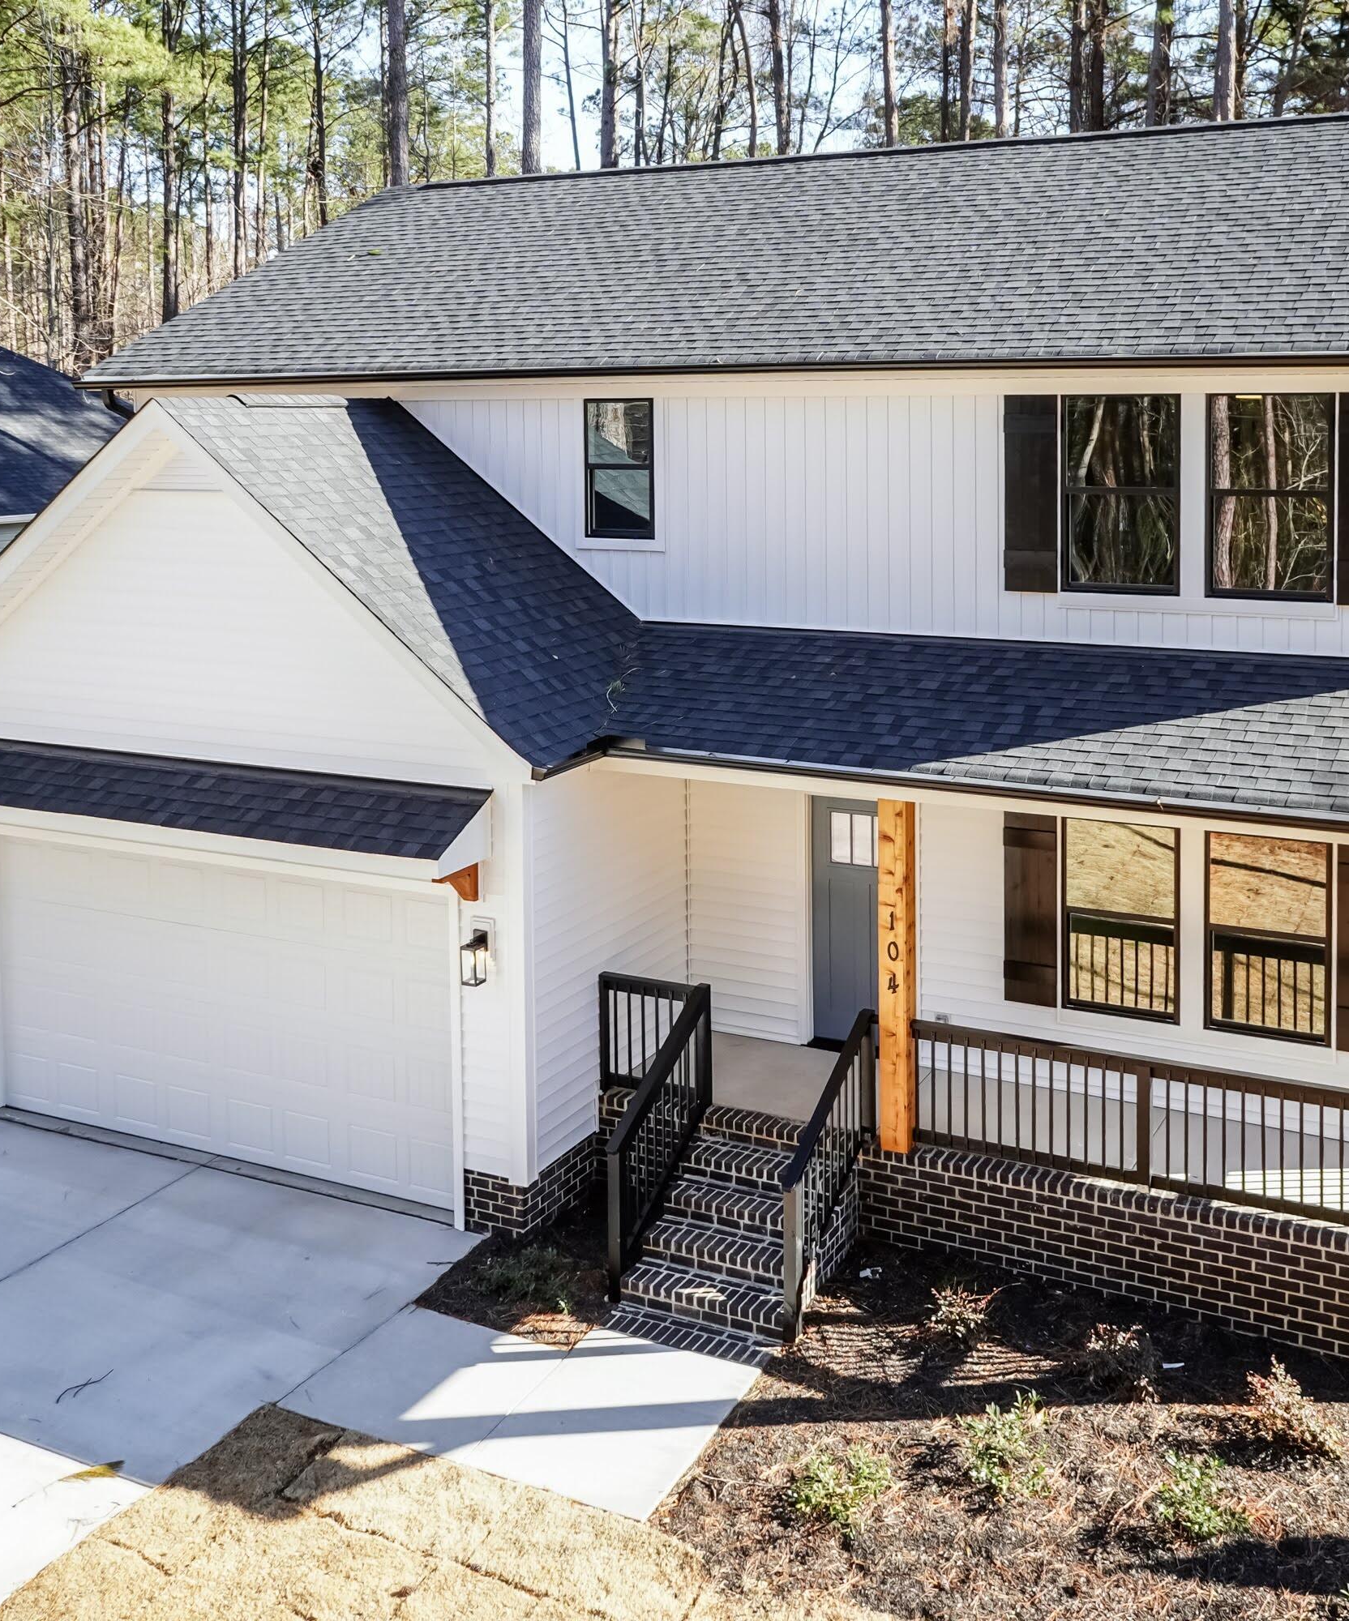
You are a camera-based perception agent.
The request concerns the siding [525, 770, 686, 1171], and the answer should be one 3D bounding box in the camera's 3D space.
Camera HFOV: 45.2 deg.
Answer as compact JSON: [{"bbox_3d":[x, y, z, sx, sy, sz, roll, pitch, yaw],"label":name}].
[{"bbox_3d":[-0.587,1.006,12.970,0.200,2.965,2.815,4,11,25],"label":"siding"}]

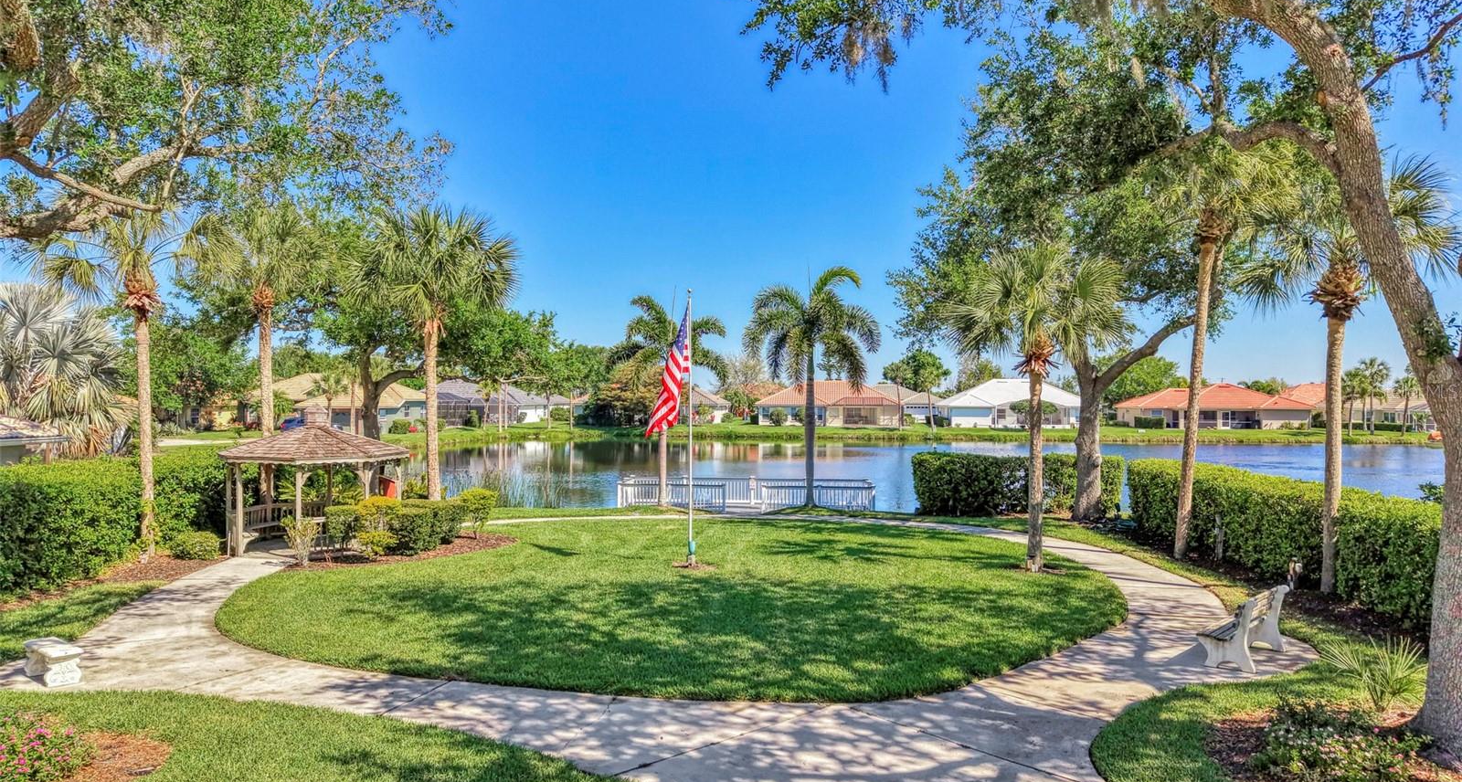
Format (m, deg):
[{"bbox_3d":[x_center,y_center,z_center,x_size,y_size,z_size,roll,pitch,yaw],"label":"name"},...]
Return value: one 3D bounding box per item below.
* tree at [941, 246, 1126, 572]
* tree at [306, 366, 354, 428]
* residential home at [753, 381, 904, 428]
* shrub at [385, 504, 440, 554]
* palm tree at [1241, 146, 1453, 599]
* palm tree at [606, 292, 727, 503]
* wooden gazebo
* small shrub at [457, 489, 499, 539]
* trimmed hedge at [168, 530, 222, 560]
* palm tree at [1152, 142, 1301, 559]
[{"bbox_3d":[6.181,0.350,20.700,3.760,6.650,3.600,0,0,0],"label":"tree"},{"bbox_3d":[-29.704,0.592,75.000,3.380,5.150,3.380,0,0,0],"label":"tree"},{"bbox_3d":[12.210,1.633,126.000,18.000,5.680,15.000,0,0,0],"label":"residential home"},{"bbox_3d":[-7.275,3.162,23.100,1.250,1.090,1.200,0,0,0],"label":"shrub"},{"bbox_3d":[11.367,-0.358,18.700,4.050,8.030,3.900,0,0,0],"label":"palm tree"},{"bbox_3d":[-1.934,0.281,31.200,3.690,6.430,3.800,0,0,0],"label":"palm tree"},{"bbox_3d":[-9.880,2.049,23.988,4.350,3.400,4.350,0,0,24],"label":"wooden gazebo"},{"bbox_3d":[-6.450,3.115,25.881,1.060,1.290,1.020,0,0,0],"label":"small shrub"},{"bbox_3d":[-11.890,3.423,22.500,1.200,0.650,1.100,0,0,0],"label":"trimmed hedge"},{"bbox_3d":[10.941,-0.896,22.400,3.400,9.200,3.400,0,0,0],"label":"palm tree"}]

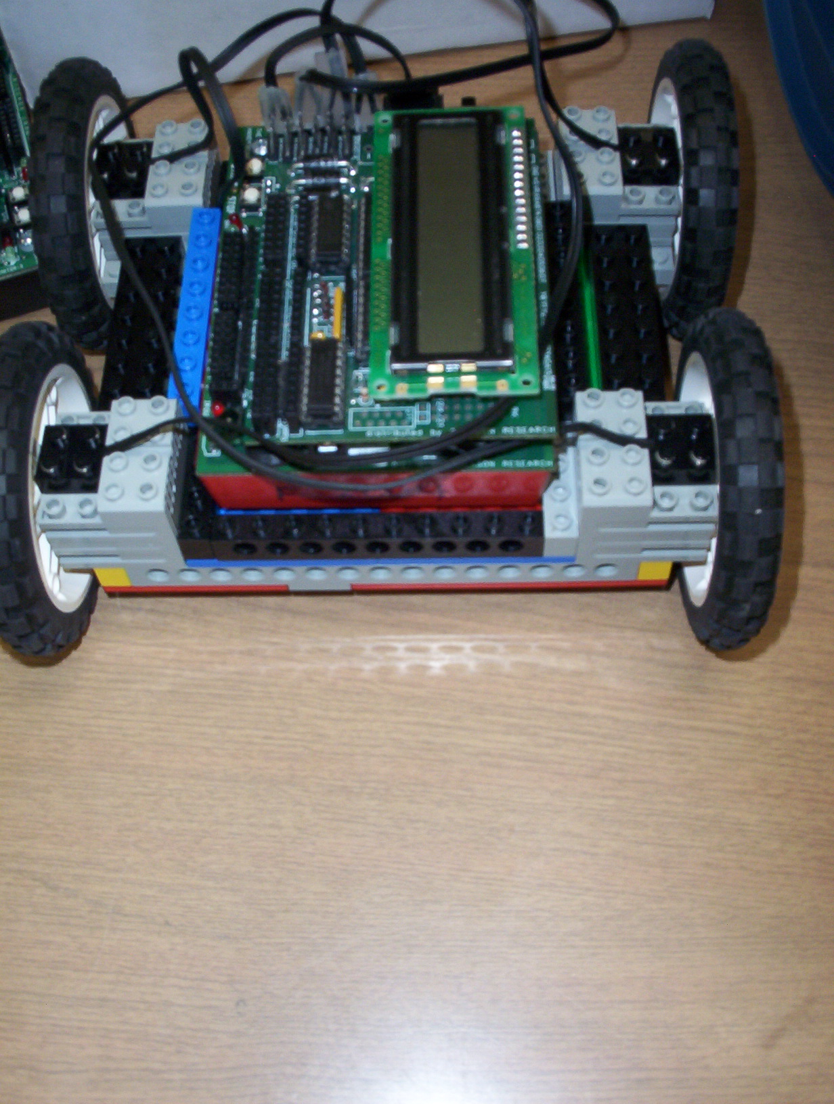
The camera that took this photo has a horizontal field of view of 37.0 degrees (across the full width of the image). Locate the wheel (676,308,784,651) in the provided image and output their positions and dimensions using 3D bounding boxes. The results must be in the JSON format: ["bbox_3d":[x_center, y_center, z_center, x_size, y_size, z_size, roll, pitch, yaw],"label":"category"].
[{"bbox_3d":[0.075,-0.017,0.305,0.015,0.082,0.082,-1,61,2],"label":"wheel"}]

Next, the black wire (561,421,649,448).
[{"bbox_3d":[0.044,-0.027,0.289,0.021,0.005,0.005,-1,61,2],"label":"black wire"}]

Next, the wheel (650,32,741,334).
[{"bbox_3d":[0.076,-0.101,0.351,0.015,0.082,0.082,-1,61,2],"label":"wheel"}]

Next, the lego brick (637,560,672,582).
[{"bbox_3d":[0.059,0.000,0.312,0.008,0.010,0.010,-1,61,2],"label":"lego brick"}]

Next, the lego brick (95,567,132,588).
[{"bbox_3d":[-0.077,0.002,0.317,0.008,0.010,0.010,-1,61,2],"label":"lego brick"}]

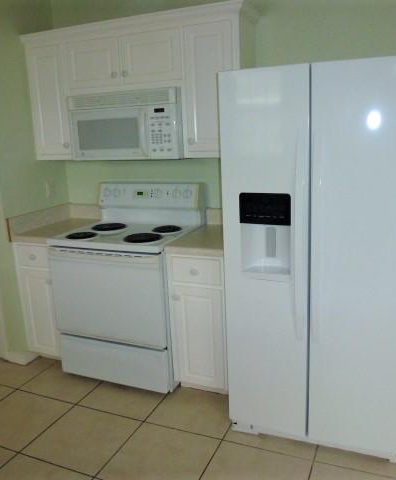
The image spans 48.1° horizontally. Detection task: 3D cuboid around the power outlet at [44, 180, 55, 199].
[{"bbox_3d":[-1.072,-0.366,3.218,0.010,0.117,0.075,3,14,23],"label":"power outlet"}]

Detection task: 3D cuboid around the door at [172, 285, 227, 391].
[{"bbox_3d":[0.003,0.551,2.510,0.300,0.580,0.037,3,14,23],"label":"door"}]

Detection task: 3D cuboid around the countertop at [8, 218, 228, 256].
[{"bbox_3d":[-0.418,-0.041,2.897,1.496,0.040,0.637,3,14,23],"label":"countertop"}]

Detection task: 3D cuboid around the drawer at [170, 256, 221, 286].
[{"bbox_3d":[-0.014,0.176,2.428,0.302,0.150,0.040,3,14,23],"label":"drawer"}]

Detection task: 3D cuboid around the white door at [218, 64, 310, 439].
[{"bbox_3d":[0.309,0.108,2.009,0.379,1.660,0.110,3,14,21],"label":"white door"}]

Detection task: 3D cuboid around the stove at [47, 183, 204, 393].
[{"bbox_3d":[-0.412,0.255,2.902,0.764,1.190,0.675,3,14,23],"label":"stove"}]

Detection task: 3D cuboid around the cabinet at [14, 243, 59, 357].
[{"bbox_3d":[-0.912,0.372,3.220,0.377,0.865,0.623,3,14,23],"label":"cabinet"}]

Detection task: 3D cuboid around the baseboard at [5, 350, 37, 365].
[{"bbox_3d":[-1.248,0.801,3.146,0.178,0.090,0.132,3,14,23],"label":"baseboard"}]

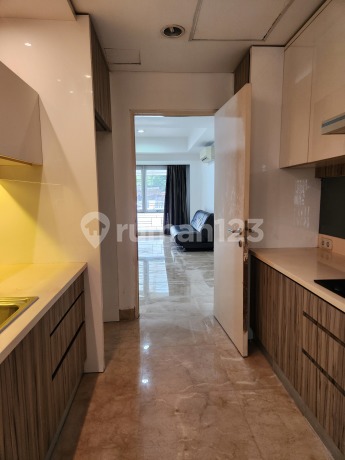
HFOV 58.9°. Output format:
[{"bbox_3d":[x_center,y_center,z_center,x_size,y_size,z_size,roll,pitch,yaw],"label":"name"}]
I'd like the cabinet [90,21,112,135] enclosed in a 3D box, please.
[{"bbox_3d":[-0.883,-1.172,2.488,0.620,0.567,0.895,-1,8,-3],"label":"cabinet"}]

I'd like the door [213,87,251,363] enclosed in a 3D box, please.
[{"bbox_3d":[0.531,-0.067,2.799,0.048,2.125,0.859,-2,7,-8],"label":"door"}]

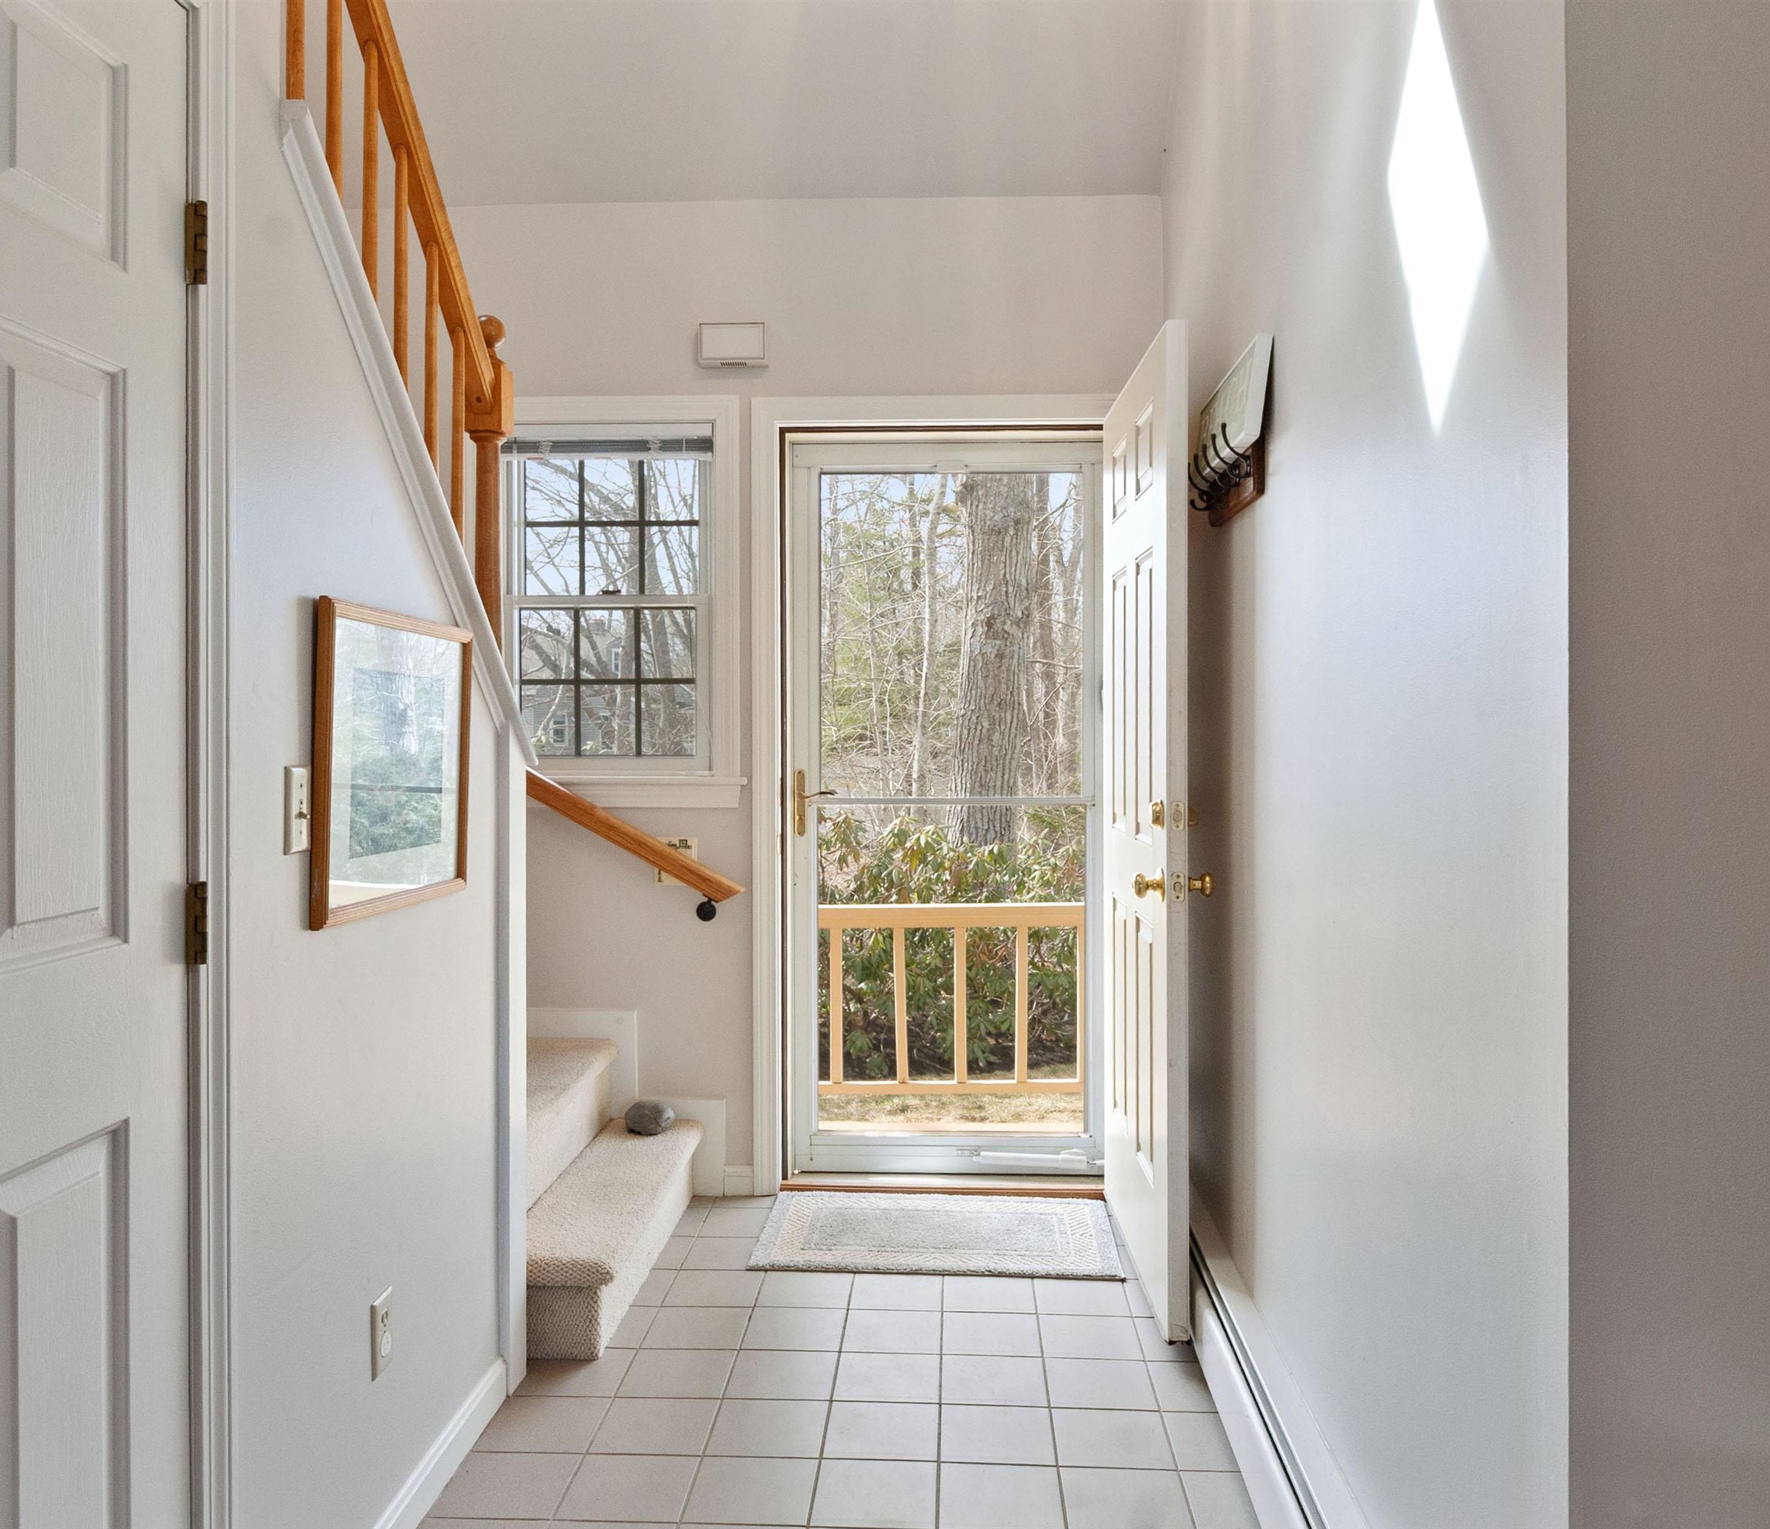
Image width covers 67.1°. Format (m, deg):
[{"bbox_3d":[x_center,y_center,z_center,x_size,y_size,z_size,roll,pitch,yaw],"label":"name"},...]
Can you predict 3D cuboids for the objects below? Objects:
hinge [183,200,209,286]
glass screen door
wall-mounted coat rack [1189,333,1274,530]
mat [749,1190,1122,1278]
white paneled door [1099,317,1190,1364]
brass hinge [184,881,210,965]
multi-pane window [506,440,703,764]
[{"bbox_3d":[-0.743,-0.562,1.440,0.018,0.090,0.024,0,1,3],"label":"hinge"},{"bbox_3d":[0.177,0.114,3.620,0.860,2.000,0.045,0,1,3],"label":"glass screen door"},{"bbox_3d":[0.627,-0.606,2.530,0.090,0.265,0.480,0,1,3],"label":"wall-mounted coat rack"},{"bbox_3d":[0.132,1.133,3.225,0.850,0.012,0.460,0,1,3],"label":"mat"},{"bbox_3d":[0.585,0.130,3.060,0.046,2.030,0.820,0,1,1],"label":"white paneled door"},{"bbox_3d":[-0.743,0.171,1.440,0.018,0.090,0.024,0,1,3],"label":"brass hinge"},{"bbox_3d":[-0.742,-0.440,3.580,0.545,0.900,0.060,0,1,3],"label":"multi-pane window"}]

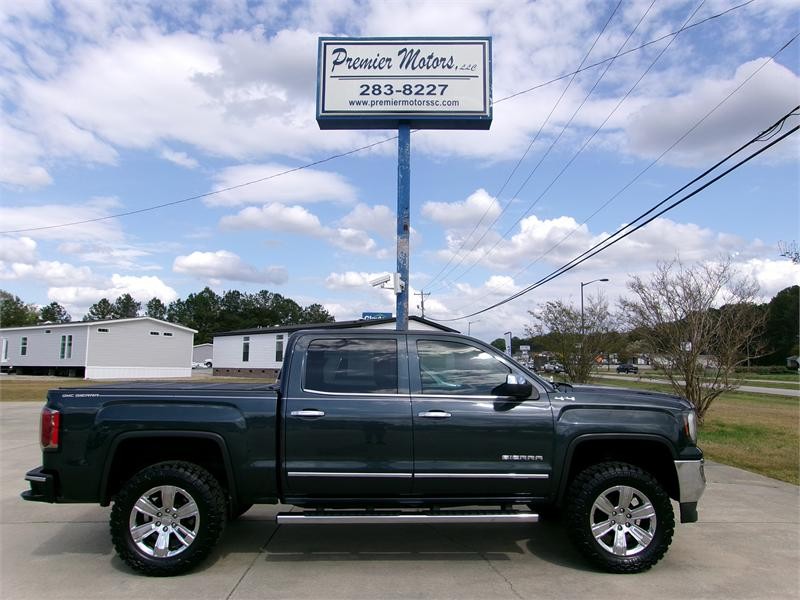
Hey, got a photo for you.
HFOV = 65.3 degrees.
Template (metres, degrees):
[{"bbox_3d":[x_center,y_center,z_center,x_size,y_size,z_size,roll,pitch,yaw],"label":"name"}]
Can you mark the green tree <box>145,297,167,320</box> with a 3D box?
[{"bbox_3d":[-43.398,6.109,109.931,3.901,13.534,3.901,0,-6,0],"label":"green tree"}]

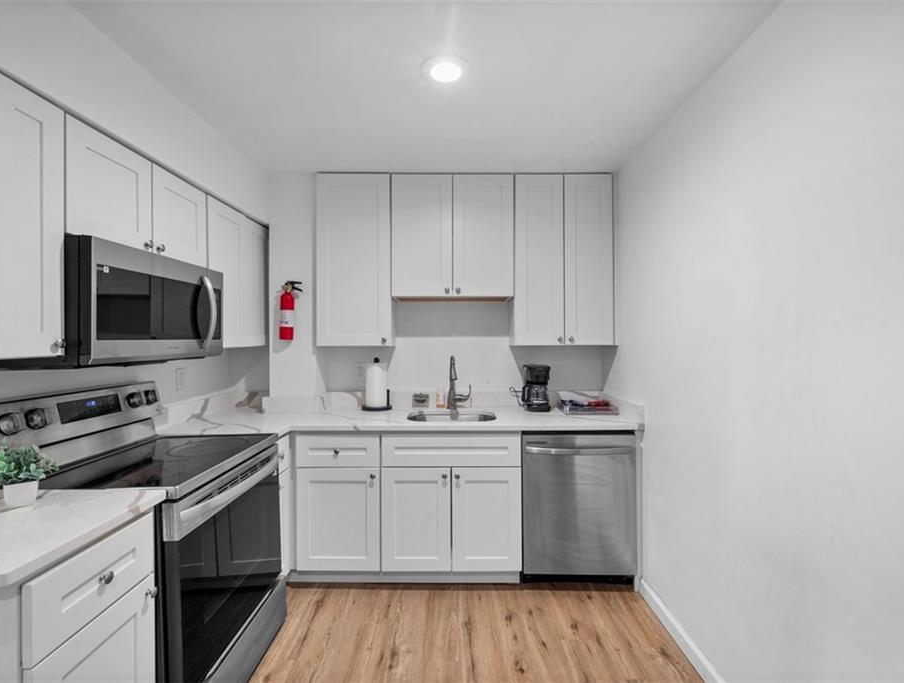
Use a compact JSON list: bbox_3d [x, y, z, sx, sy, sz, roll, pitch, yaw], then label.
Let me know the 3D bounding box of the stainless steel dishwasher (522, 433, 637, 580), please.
[{"bbox_3d":[0.683,0.908,2.583,0.605,0.855,0.620,0,1,0],"label":"stainless steel dishwasher"}]

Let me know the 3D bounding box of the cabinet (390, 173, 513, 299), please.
[{"bbox_3d":[0.005,-0.654,2.774,0.755,0.764,0.330,0,1,0],"label":"cabinet"}]

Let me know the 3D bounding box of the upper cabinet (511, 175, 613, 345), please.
[{"bbox_3d":[0.689,-0.506,2.774,0.612,1.061,0.330,0,1,0],"label":"upper cabinet"}]

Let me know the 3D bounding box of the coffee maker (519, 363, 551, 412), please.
[{"bbox_3d":[0.548,0.304,2.802,0.175,0.287,0.195,0,1,0],"label":"coffee maker"}]

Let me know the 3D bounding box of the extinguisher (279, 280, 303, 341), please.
[{"bbox_3d":[-0.963,-0.183,2.556,0.145,0.360,0.105,0,1,0],"label":"extinguisher"}]

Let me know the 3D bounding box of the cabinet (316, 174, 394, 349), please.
[{"bbox_3d":[-0.603,-0.506,2.777,0.461,1.061,0.330,0,1,0],"label":"cabinet"}]

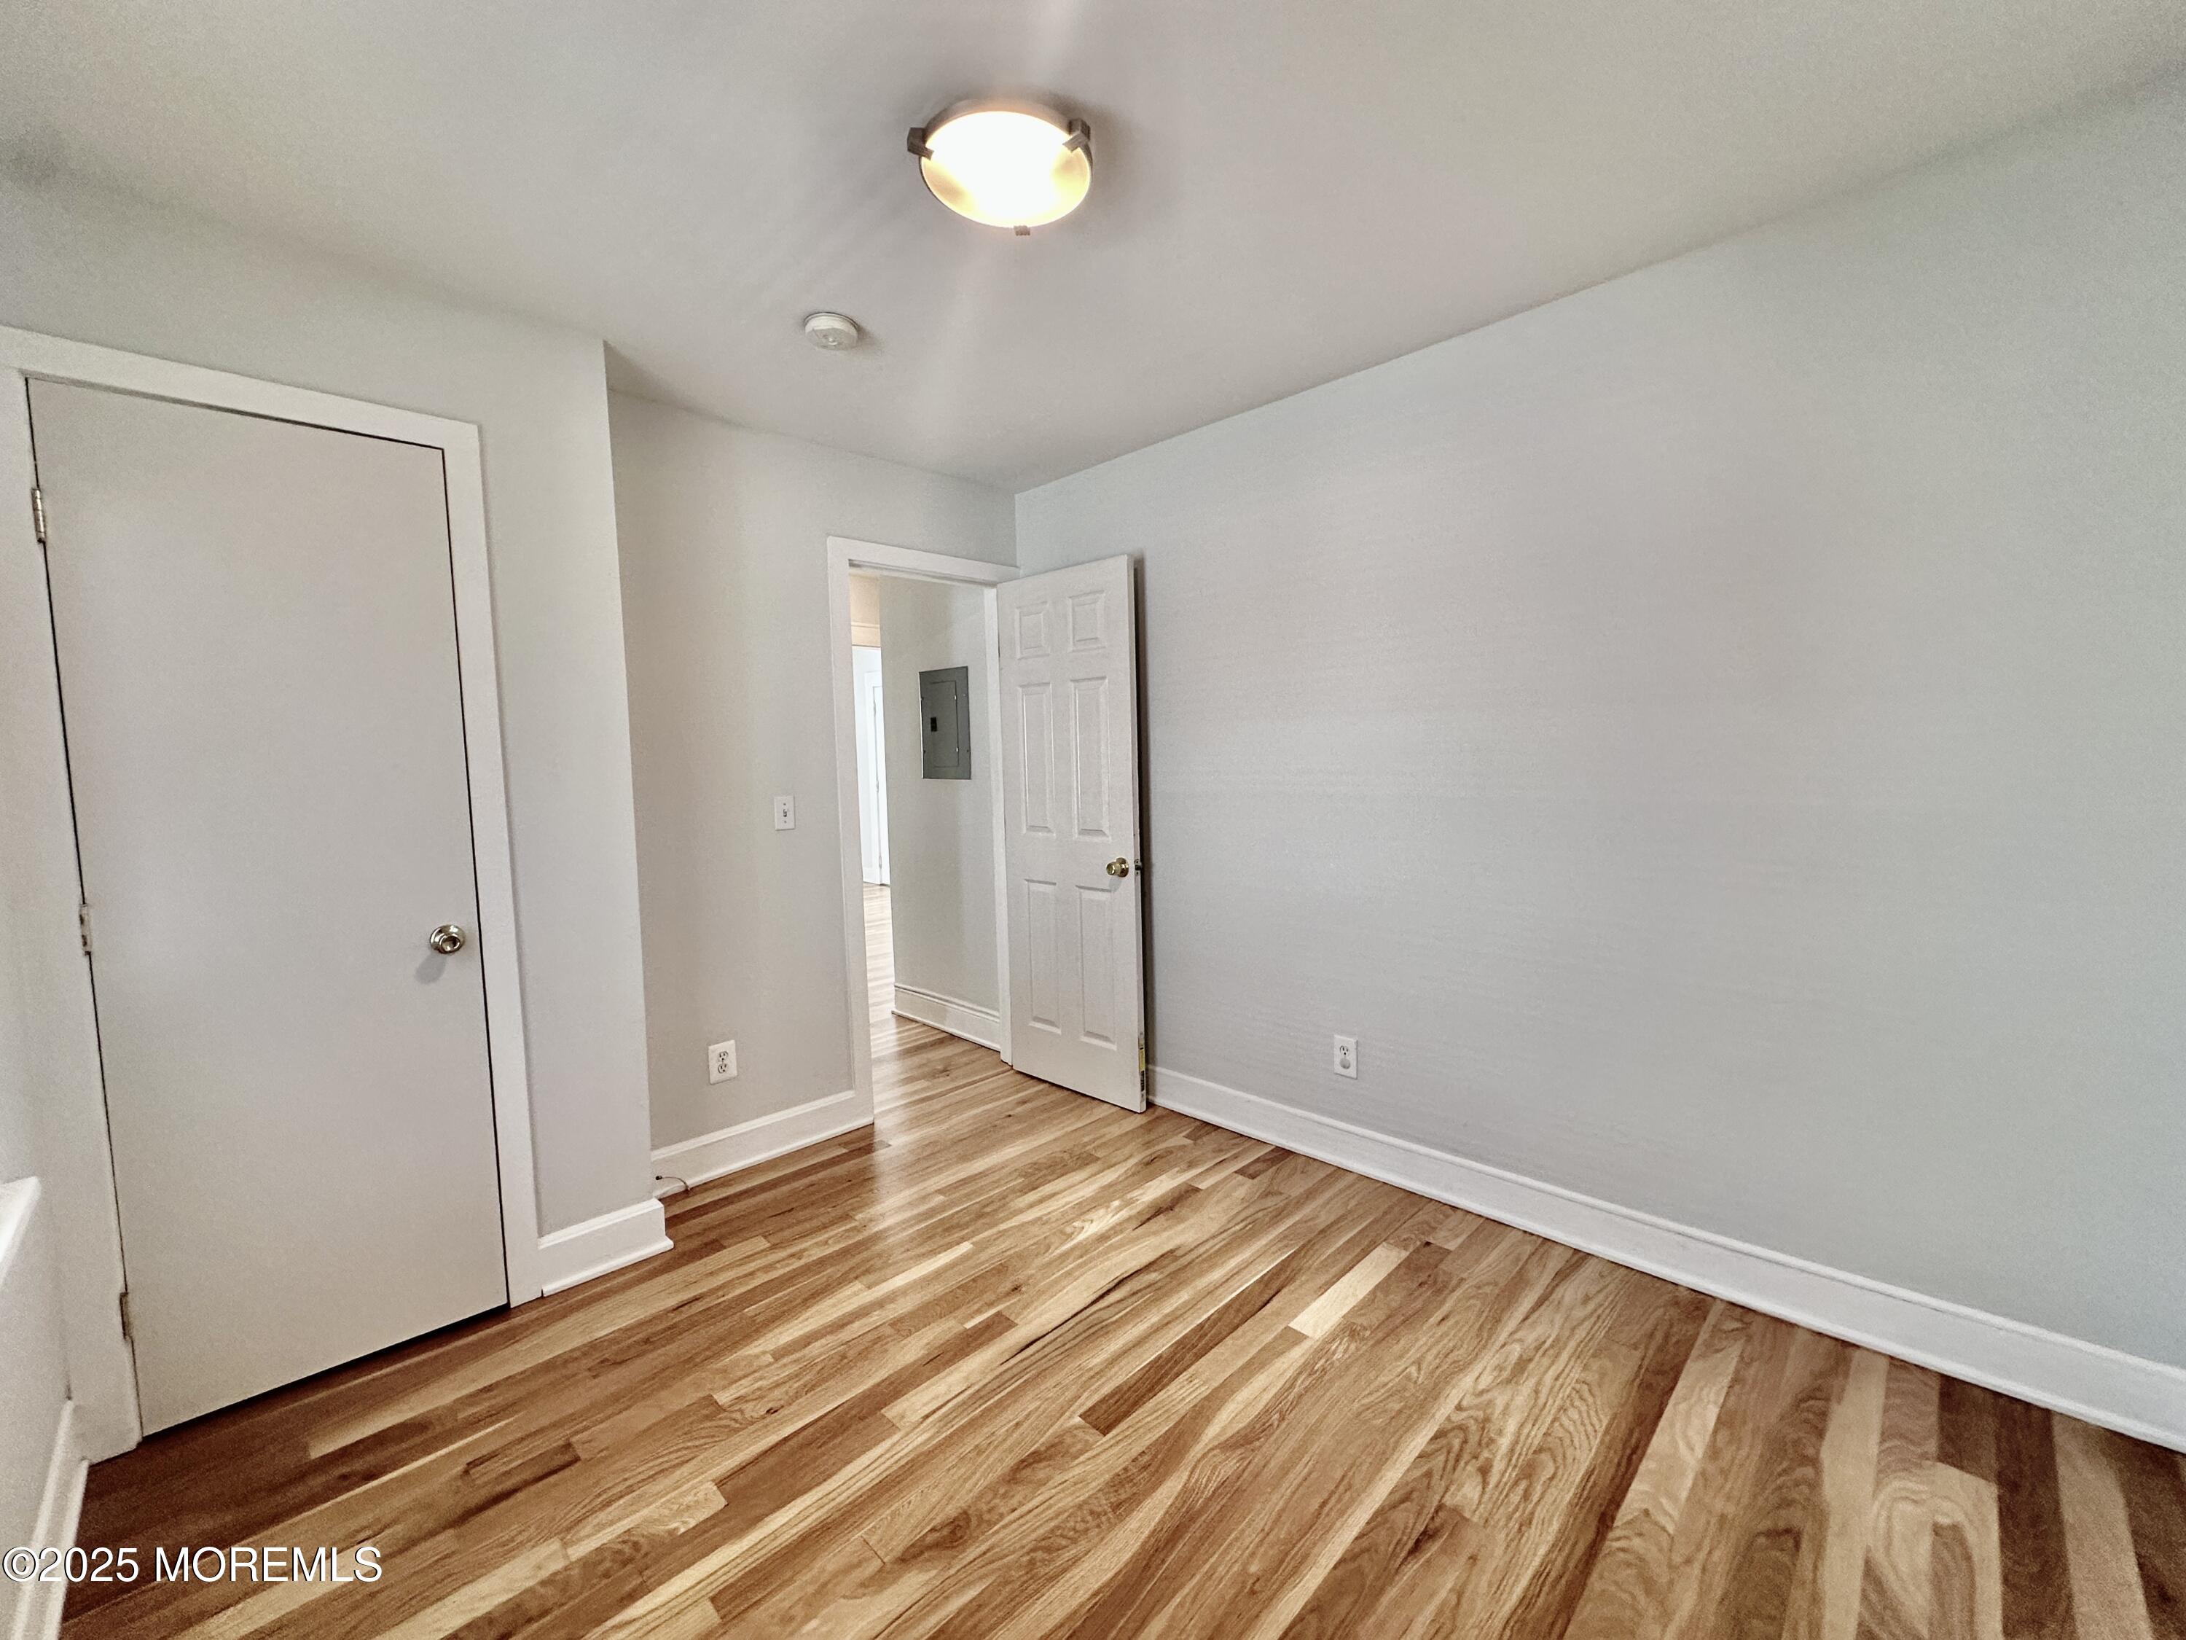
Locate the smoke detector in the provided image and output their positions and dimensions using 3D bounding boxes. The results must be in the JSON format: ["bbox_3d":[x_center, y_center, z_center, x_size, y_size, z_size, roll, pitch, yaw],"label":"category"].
[{"bbox_3d":[-0.664,-1.237,2.248,0.134,0.038,0.134,-2,4,0],"label":"smoke detector"}]

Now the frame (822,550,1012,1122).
[{"bbox_3d":[-0.629,0.037,3.488,0.872,2.101,0.140,-5,5,-45],"label":"frame"}]

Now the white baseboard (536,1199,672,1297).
[{"bbox_3d":[-1.280,1.118,2.333,0.305,0.139,0.033,-5,5,-45],"label":"white baseboard"}]

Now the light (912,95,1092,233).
[{"bbox_3d":[-0.161,-1.194,1.659,0.350,0.072,0.350,-2,4,0],"label":"light"}]

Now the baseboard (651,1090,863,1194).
[{"bbox_3d":[-1.110,1.071,2.953,0.796,0.139,0.033,-5,5,-45],"label":"baseboard"}]

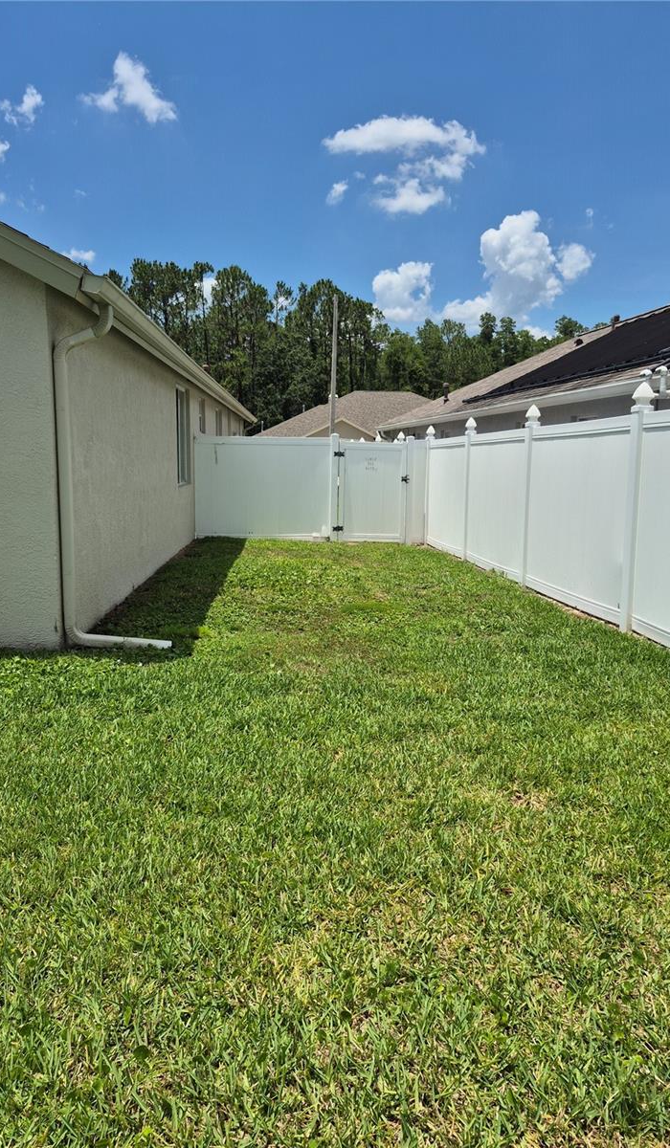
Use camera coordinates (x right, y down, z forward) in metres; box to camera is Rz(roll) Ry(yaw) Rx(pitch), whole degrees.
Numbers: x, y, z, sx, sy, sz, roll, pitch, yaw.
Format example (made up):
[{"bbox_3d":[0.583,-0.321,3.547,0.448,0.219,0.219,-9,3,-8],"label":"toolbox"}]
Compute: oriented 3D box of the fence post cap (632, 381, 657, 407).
[{"bbox_3d":[2.573,-1.480,6.357,0.135,0.225,0.135,0,8,-7],"label":"fence post cap"}]

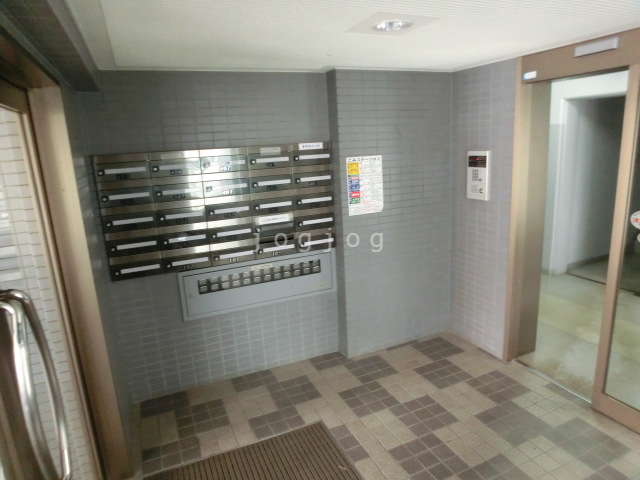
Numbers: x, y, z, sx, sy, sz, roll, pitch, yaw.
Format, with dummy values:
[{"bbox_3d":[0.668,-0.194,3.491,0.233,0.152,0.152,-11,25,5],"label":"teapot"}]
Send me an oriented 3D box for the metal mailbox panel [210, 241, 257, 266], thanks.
[{"bbox_3d":[-0.596,0.084,2.680,0.303,0.154,0.040,-8,13,-20],"label":"metal mailbox panel"}]

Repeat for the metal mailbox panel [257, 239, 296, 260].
[{"bbox_3d":[-0.316,0.040,2.783,0.303,0.154,0.040,-8,13,-20],"label":"metal mailbox panel"}]

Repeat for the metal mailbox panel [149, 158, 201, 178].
[{"bbox_3d":[-0.902,-0.459,2.438,0.299,0.109,0.030,-9,14,-21],"label":"metal mailbox panel"}]

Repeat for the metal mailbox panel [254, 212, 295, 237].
[{"bbox_3d":[-0.321,-0.110,2.752,0.303,0.154,0.040,-8,13,-20],"label":"metal mailbox panel"}]

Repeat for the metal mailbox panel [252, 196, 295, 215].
[{"bbox_3d":[-0.320,-0.231,2.607,0.287,0.103,0.030,-8,14,-22],"label":"metal mailbox panel"}]

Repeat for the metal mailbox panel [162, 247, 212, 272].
[{"bbox_3d":[-0.874,0.134,2.574,0.299,0.127,0.030,-9,14,-21],"label":"metal mailbox panel"}]

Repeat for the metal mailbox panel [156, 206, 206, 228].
[{"bbox_3d":[-0.890,-0.157,2.506,0.299,0.109,0.030,-9,14,-21],"label":"metal mailbox panel"}]

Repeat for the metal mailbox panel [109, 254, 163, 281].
[{"bbox_3d":[-1.113,0.163,2.354,0.287,0.125,0.030,-8,14,-22],"label":"metal mailbox panel"}]

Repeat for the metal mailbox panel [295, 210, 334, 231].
[{"bbox_3d":[-0.039,-0.153,2.856,0.303,0.154,0.040,-8,13,-20],"label":"metal mailbox panel"}]

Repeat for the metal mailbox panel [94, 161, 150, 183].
[{"bbox_3d":[-1.183,-0.417,2.328,0.299,0.109,0.030,-9,14,-21],"label":"metal mailbox panel"}]

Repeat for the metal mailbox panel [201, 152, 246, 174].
[{"bbox_3d":[-0.629,-0.500,2.545,0.299,0.109,0.030,-9,14,-21],"label":"metal mailbox panel"}]

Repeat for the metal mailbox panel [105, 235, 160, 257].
[{"bbox_3d":[-1.119,0.033,2.325,0.287,0.103,0.030,-8,14,-22],"label":"metal mailbox panel"}]

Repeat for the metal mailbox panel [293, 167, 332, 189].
[{"bbox_3d":[-0.056,-0.443,2.798,0.299,0.127,0.030,-9,14,-21],"label":"metal mailbox panel"}]

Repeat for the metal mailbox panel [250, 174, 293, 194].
[{"bbox_3d":[-0.326,-0.372,2.575,0.287,0.103,0.030,-8,14,-22],"label":"metal mailbox panel"}]

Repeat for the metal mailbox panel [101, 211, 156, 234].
[{"bbox_3d":[-1.124,-0.106,2.294,0.287,0.103,0.030,-8,14,-22],"label":"metal mailbox panel"}]

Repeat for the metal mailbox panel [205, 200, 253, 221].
[{"bbox_3d":[-0.592,-0.187,2.501,0.287,0.103,0.030,-8,14,-22],"label":"metal mailbox panel"}]

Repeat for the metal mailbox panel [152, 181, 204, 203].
[{"bbox_3d":[-0.898,-0.308,2.471,0.299,0.109,0.030,-9,14,-21],"label":"metal mailbox panel"}]

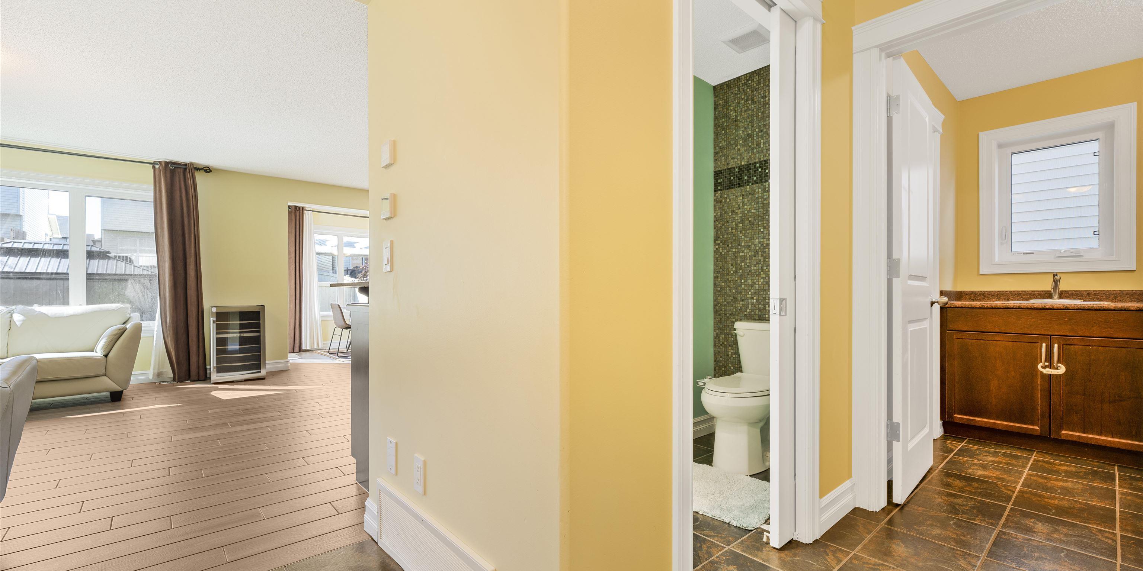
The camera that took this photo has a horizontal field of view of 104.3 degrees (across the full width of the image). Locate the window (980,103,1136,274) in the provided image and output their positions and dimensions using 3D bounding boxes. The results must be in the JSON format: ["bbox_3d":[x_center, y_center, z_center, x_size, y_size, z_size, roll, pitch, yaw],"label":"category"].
[{"bbox_3d":[3.315,-0.615,3.072,0.090,1.045,0.717,1,-1,-42],"label":"window"}]

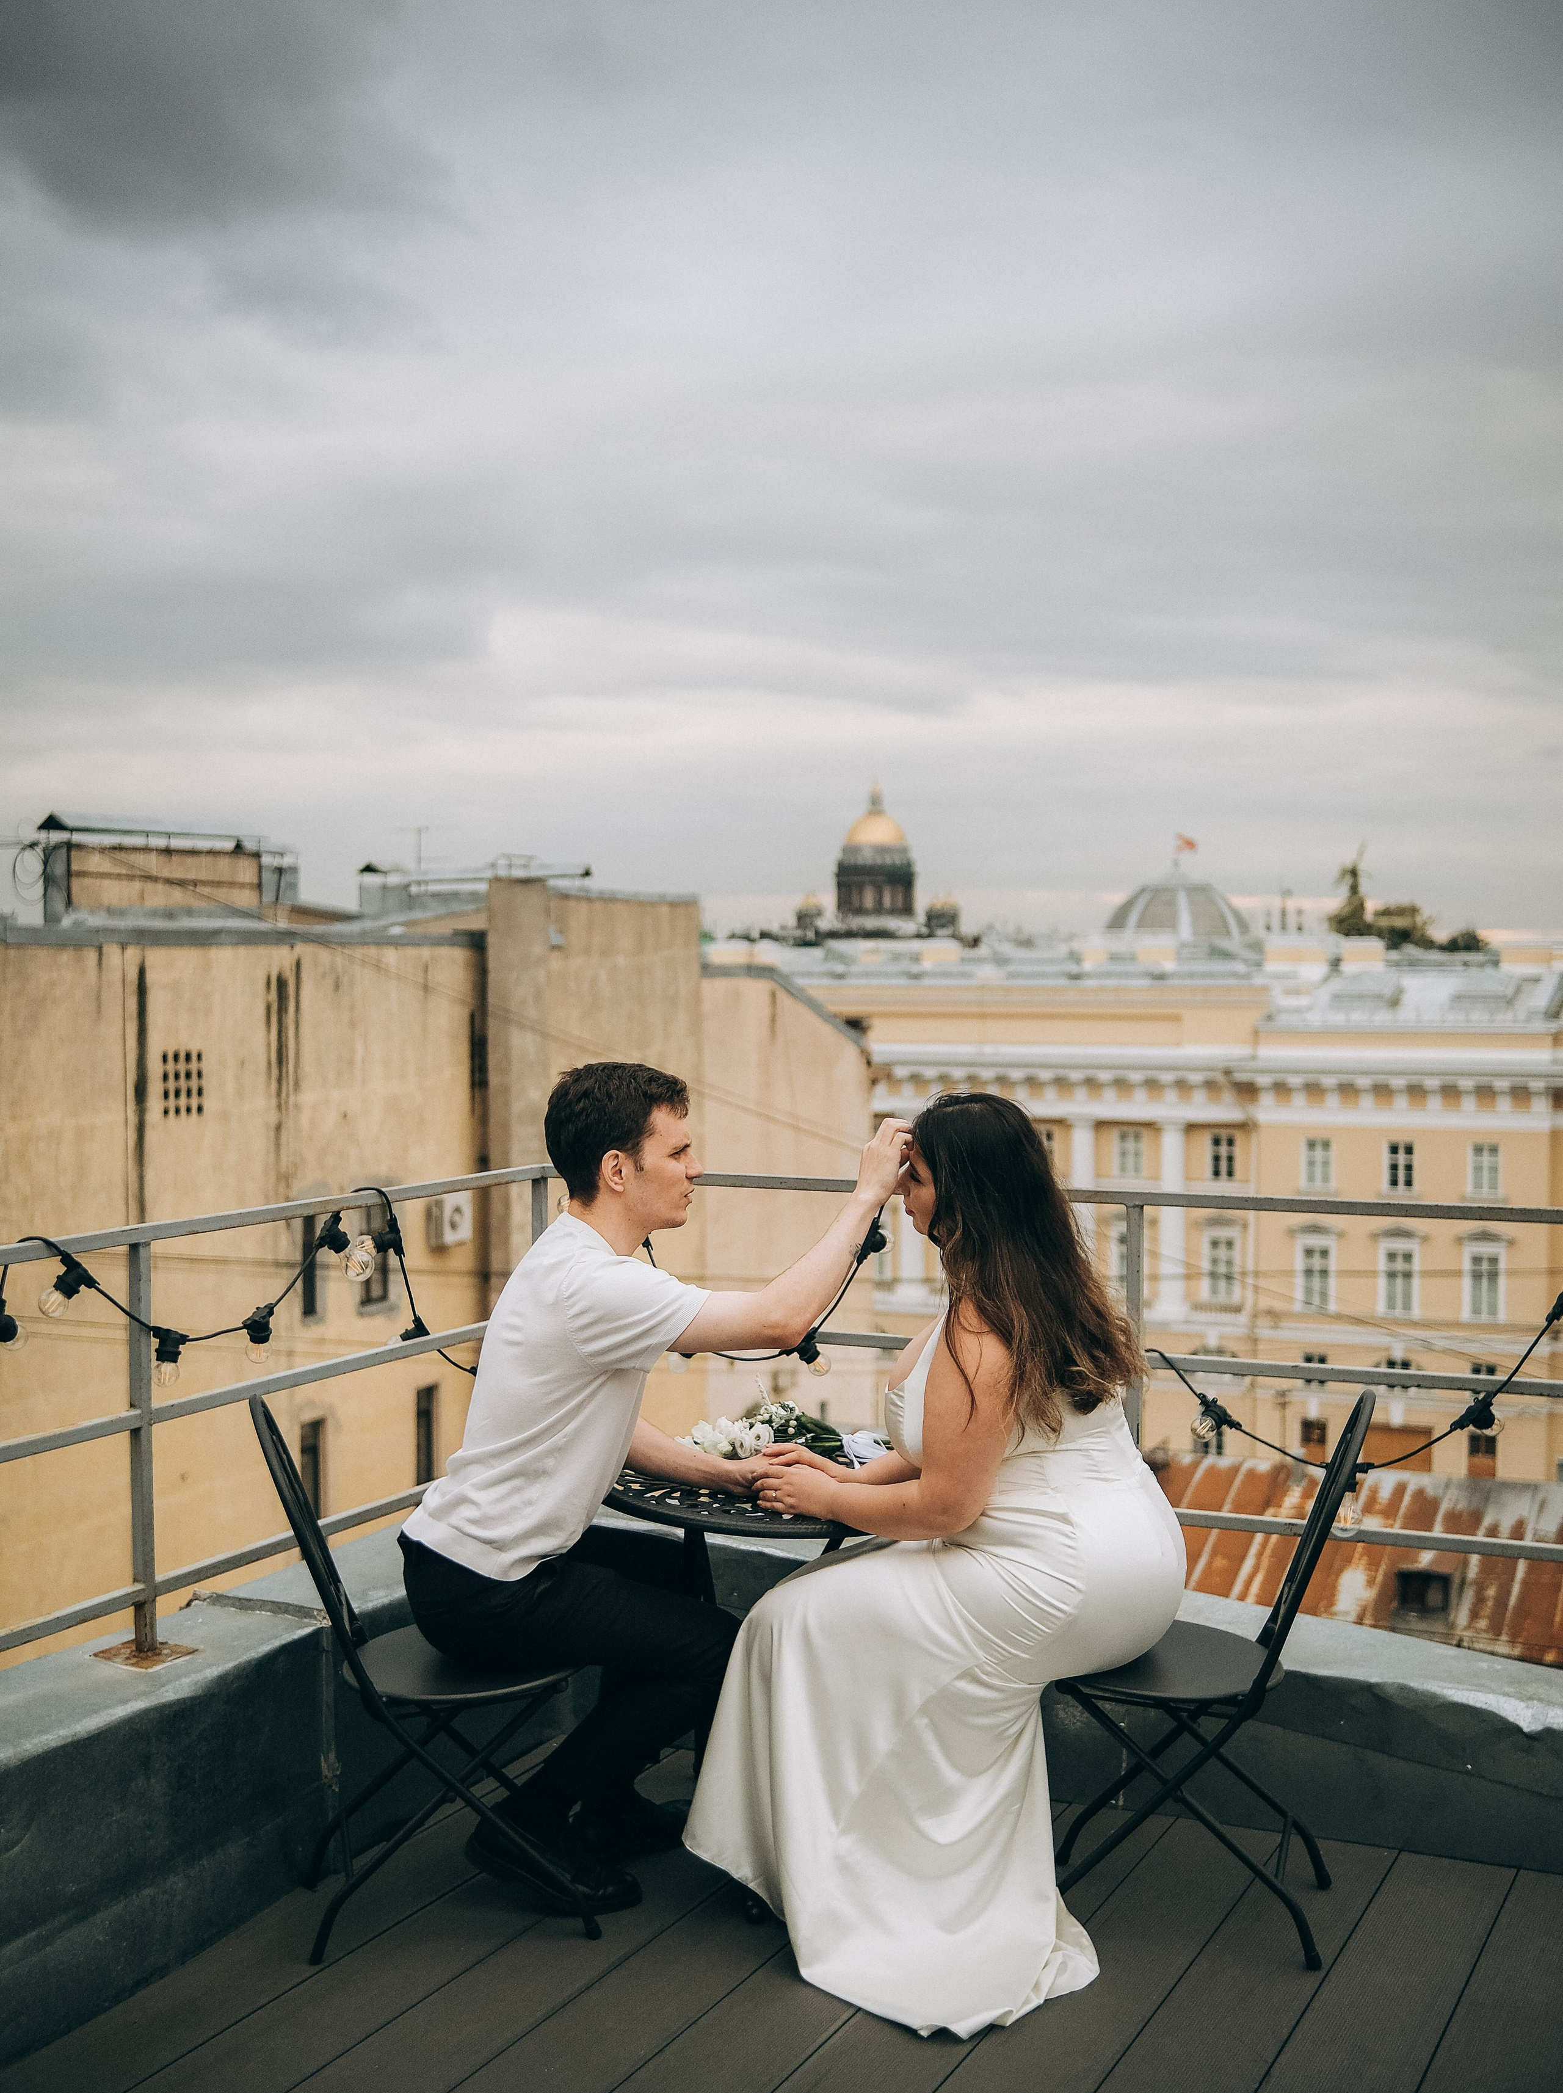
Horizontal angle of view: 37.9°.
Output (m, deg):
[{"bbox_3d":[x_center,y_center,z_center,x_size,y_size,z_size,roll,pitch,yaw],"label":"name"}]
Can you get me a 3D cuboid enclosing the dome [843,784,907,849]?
[{"bbox_3d":[40.186,-97.873,965.000,26.300,27.000,26.300,0,2,2],"label":"dome"}]

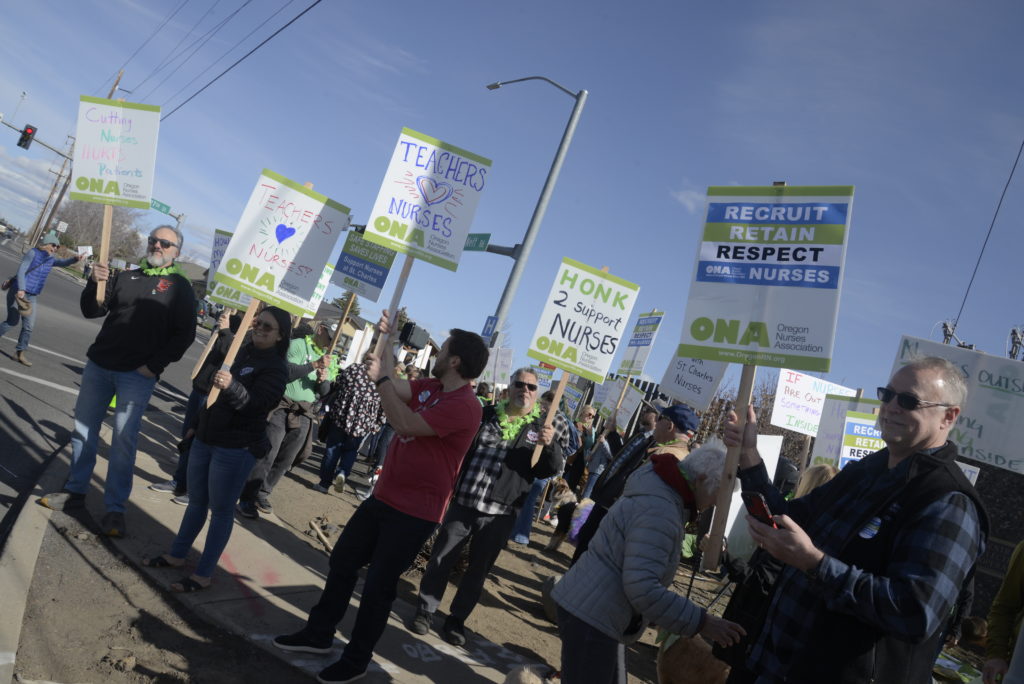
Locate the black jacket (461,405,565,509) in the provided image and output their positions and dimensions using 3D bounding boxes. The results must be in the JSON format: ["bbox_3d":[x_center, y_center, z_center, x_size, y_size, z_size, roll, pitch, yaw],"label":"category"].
[{"bbox_3d":[0.006,0.763,4.350,0.660,0.680,0.420,20,-6,0],"label":"black jacket"}]

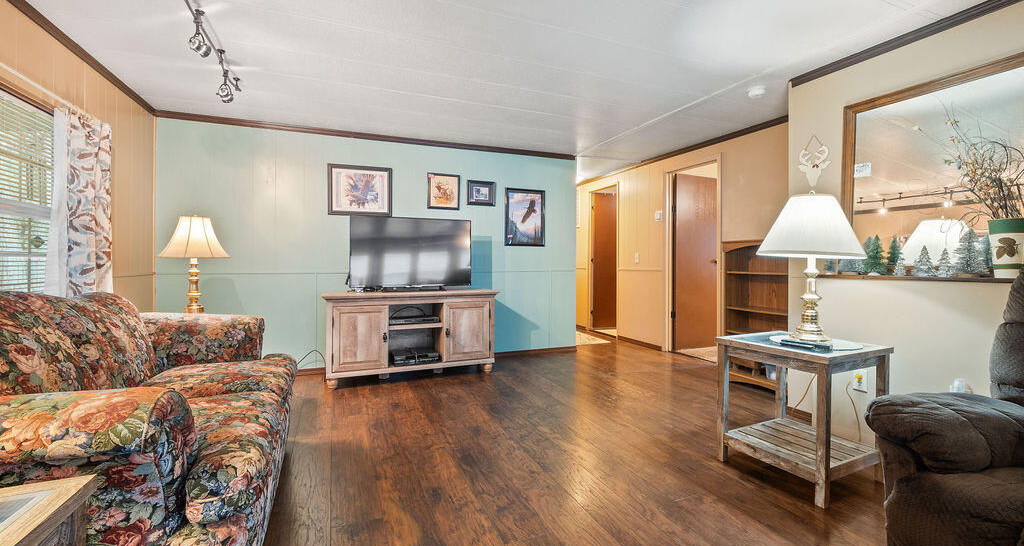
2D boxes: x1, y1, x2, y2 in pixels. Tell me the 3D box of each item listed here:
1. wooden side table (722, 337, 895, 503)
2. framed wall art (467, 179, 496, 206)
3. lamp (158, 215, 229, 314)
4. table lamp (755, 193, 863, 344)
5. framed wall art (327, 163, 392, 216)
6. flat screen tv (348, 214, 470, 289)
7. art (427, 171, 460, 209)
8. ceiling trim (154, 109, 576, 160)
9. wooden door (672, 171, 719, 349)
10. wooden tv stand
[{"bbox_3d":[1.364,0.635,1.972,0.513,0.609,0.511,0,1,-25],"label":"wooden side table"},{"bbox_3d":[-0.316,-0.847,4.400,0.318,0.262,0.025,0,1,-23],"label":"framed wall art"},{"bbox_3d":[-2.293,-0.048,3.009,0.420,0.730,0.420,0,1,-23],"label":"lamp"},{"bbox_3d":[1.467,-0.039,2.035,0.437,0.724,0.437,0,1,-23],"label":"table lamp"},{"bbox_3d":[-1.428,-0.777,3.927,0.576,0.477,0.025,0,1,-23],"label":"framed wall art"},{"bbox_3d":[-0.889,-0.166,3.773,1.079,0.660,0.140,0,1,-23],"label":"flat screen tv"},{"bbox_3d":[-0.691,-0.832,4.241,0.344,0.365,0.025,0,1,-23],"label":"art"},{"bbox_3d":[-1.058,-1.317,4.077,3.928,0.064,0.030,-1,1,-23],"label":"ceiling trim"},{"bbox_3d":[2.218,-0.128,4.981,0.671,2.039,0.038,0,1,-23],"label":"wooden door"},{"bbox_3d":[-0.887,0.543,3.743,1.500,0.760,0.470,0,1,-23],"label":"wooden tv stand"}]

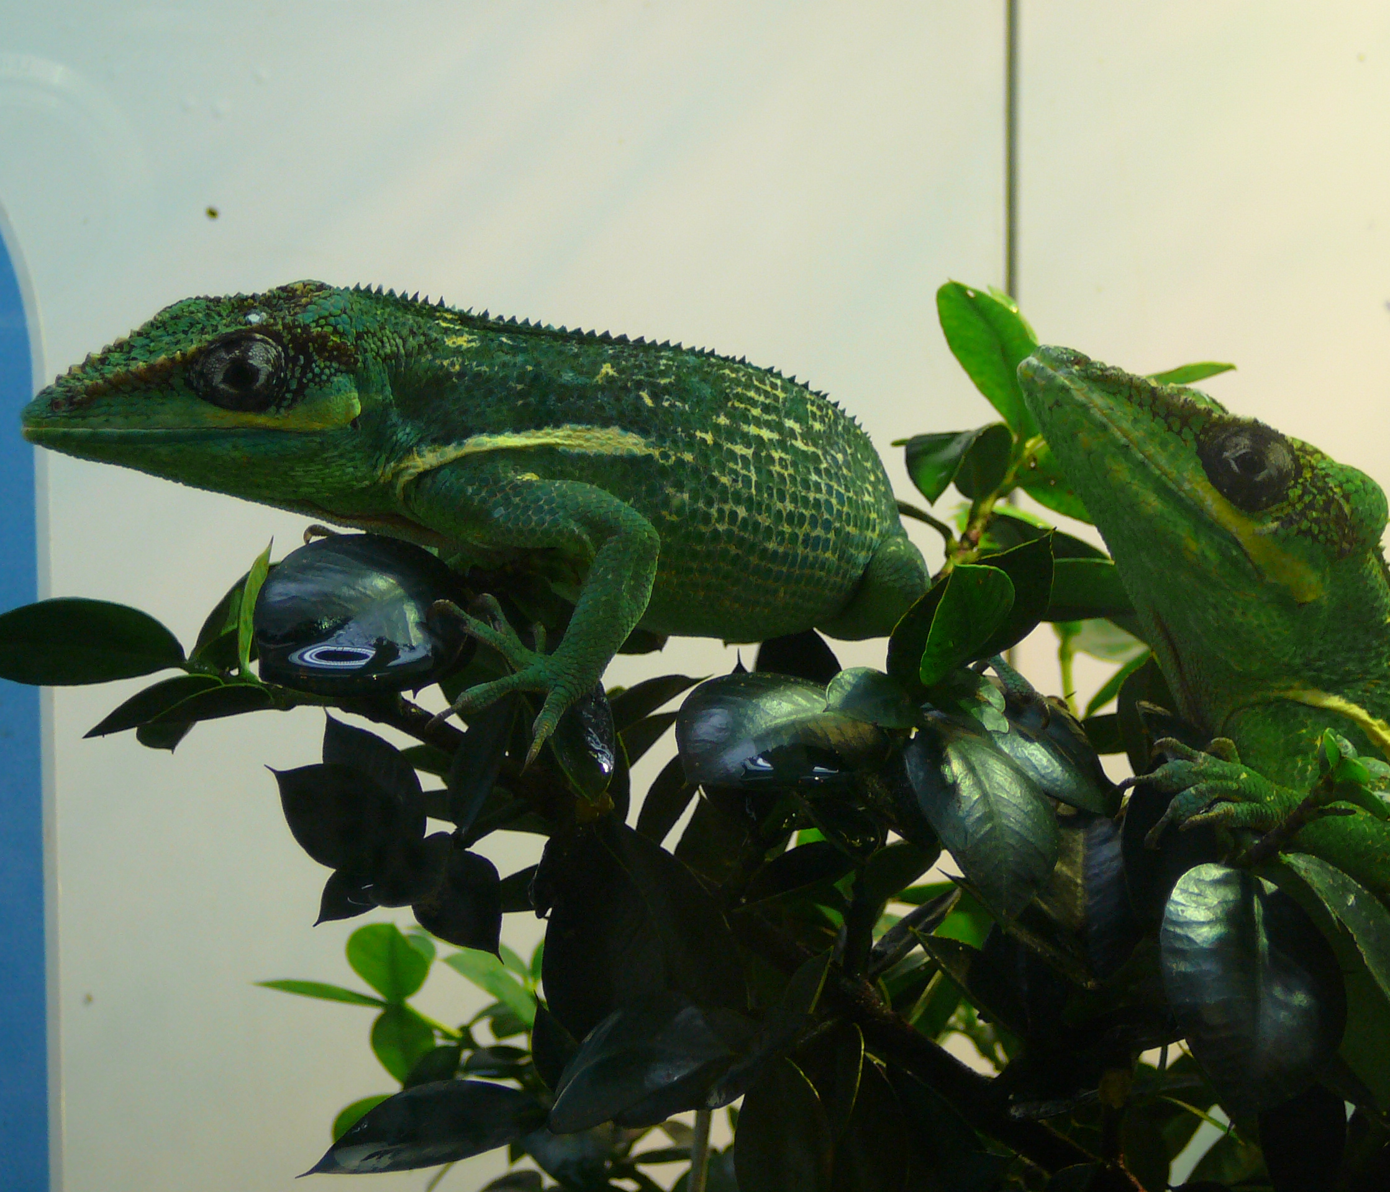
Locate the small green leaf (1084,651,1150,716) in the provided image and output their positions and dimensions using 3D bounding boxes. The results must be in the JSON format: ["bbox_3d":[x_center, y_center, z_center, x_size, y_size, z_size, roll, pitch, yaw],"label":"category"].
[{"bbox_3d":[0.079,0.016,0.705,0.019,0.004,0.009,-43,41,-9],"label":"small green leaf"}]

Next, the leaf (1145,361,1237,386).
[{"bbox_3d":[0.091,-0.041,0.700,0.023,0.006,0.011,-12,17,-12],"label":"leaf"}]

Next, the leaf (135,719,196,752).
[{"bbox_3d":[-0.091,0.022,0.660,0.011,0.017,0.006,11,-32,24],"label":"leaf"}]

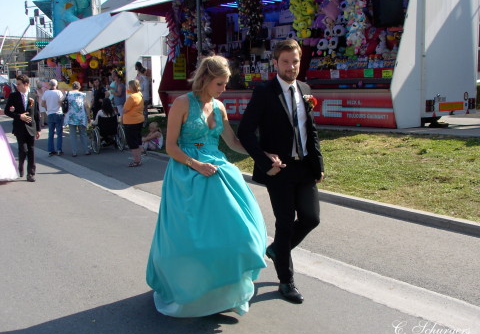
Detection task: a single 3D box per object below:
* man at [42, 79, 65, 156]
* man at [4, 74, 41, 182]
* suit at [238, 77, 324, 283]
[{"bbox_3d":[-4.280,-1.120,12.715,0.500,1.730,0.360,-2,8,-11],"label":"man"},{"bbox_3d":[-3.660,-0.670,9.295,0.580,1.760,0.450,-4,9,-25],"label":"man"},{"bbox_3d":[0.280,0.097,4.030,0.580,1.460,0.550,-4,9,-27],"label":"suit"}]

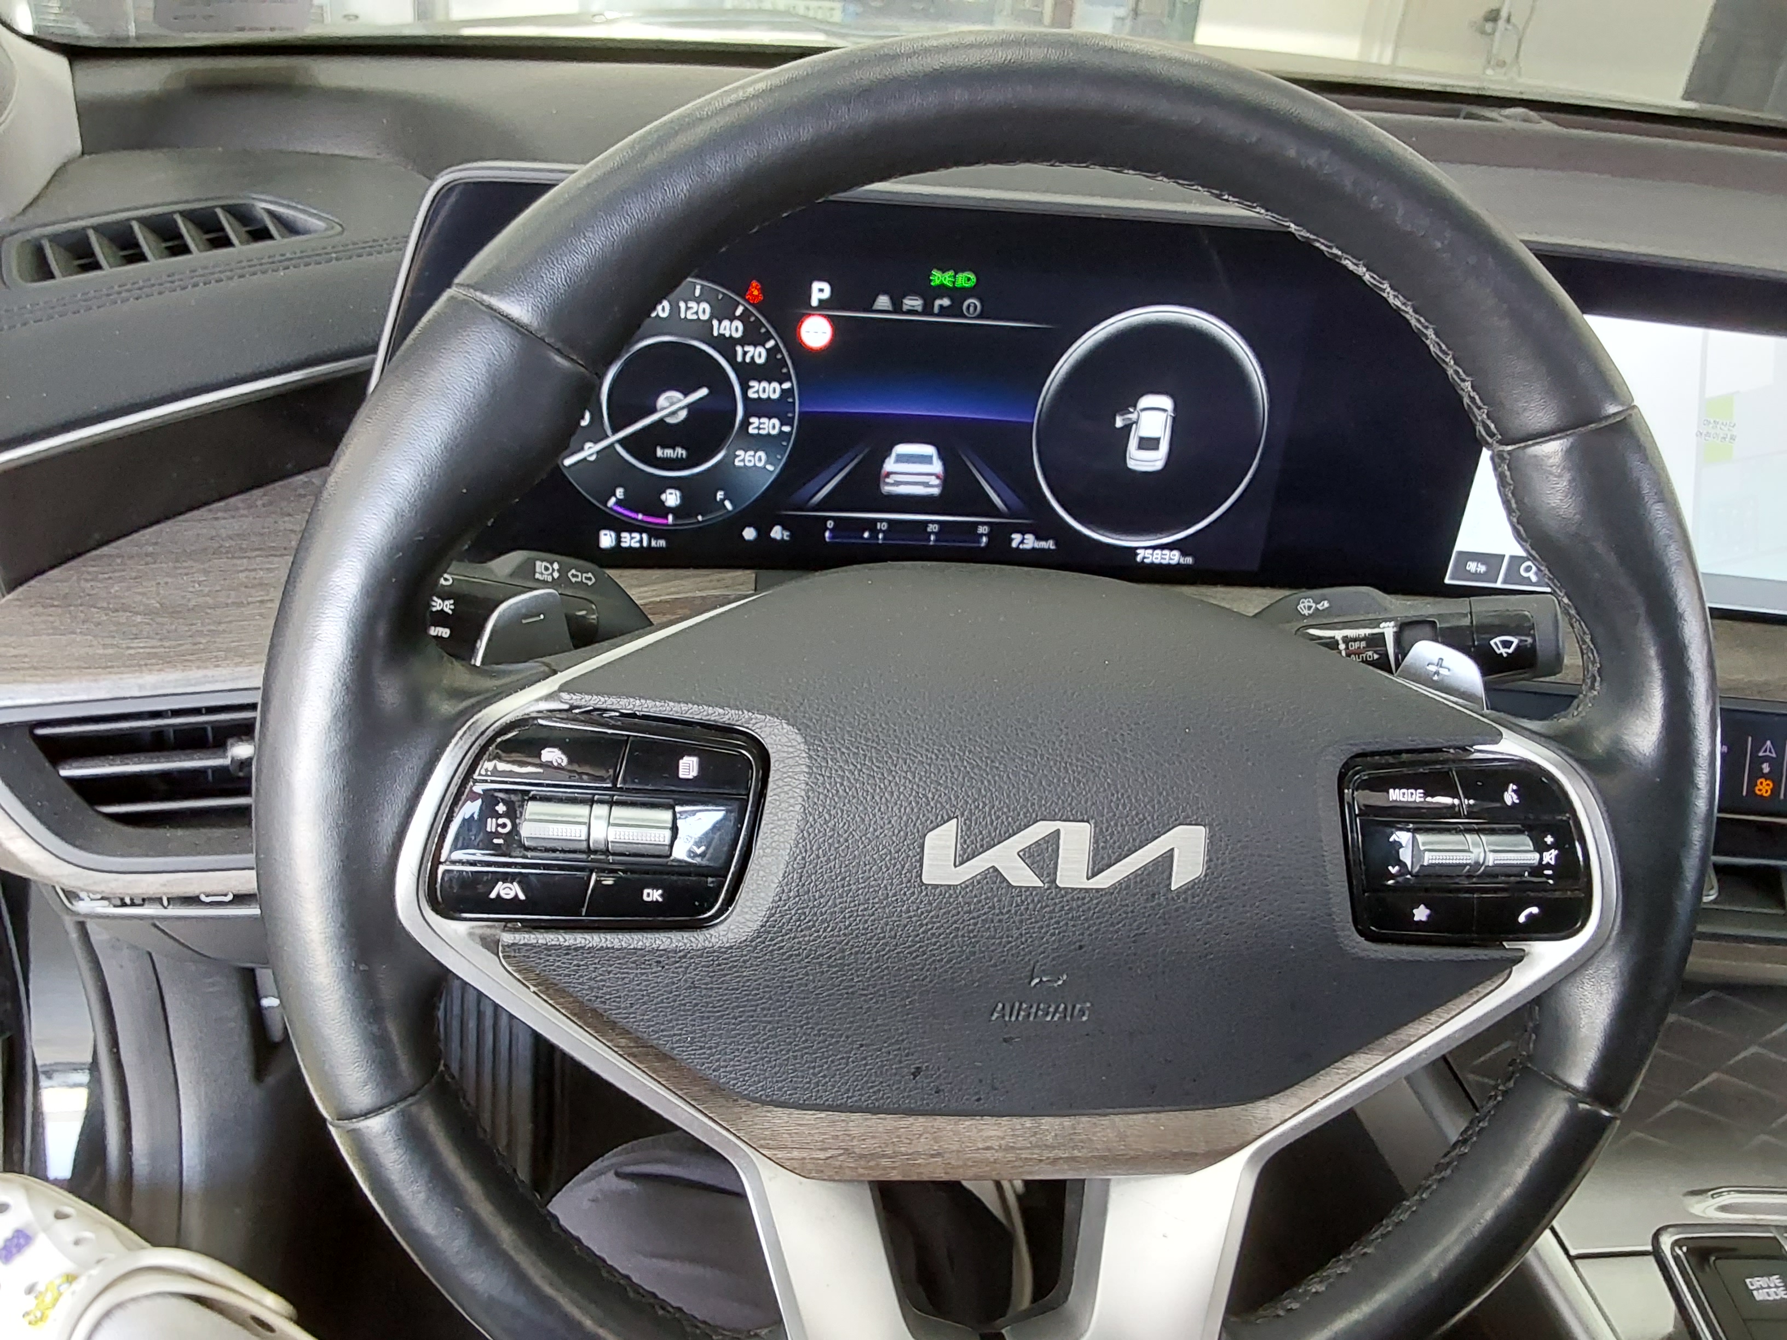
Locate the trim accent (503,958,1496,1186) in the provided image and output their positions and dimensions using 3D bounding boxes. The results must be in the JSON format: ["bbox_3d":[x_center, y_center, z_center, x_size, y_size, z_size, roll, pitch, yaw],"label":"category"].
[{"bbox_3d":[0.032,0.103,0.369,0.255,0.067,0.024,3,5,-11],"label":"trim accent"}]

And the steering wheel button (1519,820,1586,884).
[{"bbox_3d":[0.172,0.047,0.378,0.018,0.016,0.008,3,5,-11],"label":"steering wheel button"}]

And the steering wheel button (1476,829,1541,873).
[{"bbox_3d":[0.156,0.046,0.374,0.018,0.011,0.011,3,5,-11],"label":"steering wheel button"}]

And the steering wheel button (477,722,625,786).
[{"bbox_3d":[-0.078,0.018,0.331,0.033,0.014,0.008,3,5,-11],"label":"steering wheel button"}]

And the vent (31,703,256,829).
[{"bbox_3d":[-0.224,0.025,0.509,0.130,0.046,0.030,-4,30,-19],"label":"vent"}]

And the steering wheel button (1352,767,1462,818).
[{"bbox_3d":[0.130,0.030,0.369,0.031,0.013,0.008,3,5,-11],"label":"steering wheel button"}]

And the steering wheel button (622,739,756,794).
[{"bbox_3d":[-0.048,0.022,0.336,0.031,0.012,0.008,3,5,-11],"label":"steering wheel button"}]

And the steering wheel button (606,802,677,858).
[{"bbox_3d":[-0.058,0.036,0.334,0.015,0.013,0.011,3,5,-11],"label":"steering wheel button"}]

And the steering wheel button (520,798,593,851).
[{"bbox_3d":[-0.077,0.034,0.331,0.015,0.012,0.011,3,5,-11],"label":"steering wheel button"}]

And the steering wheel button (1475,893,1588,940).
[{"bbox_3d":[0.164,0.064,0.379,0.033,0.012,0.008,3,5,-11],"label":"steering wheel button"}]

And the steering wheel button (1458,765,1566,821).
[{"bbox_3d":[0.159,0.031,0.374,0.034,0.013,0.008,3,5,-11],"label":"steering wheel button"}]

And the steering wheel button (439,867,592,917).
[{"bbox_3d":[-0.086,0.050,0.332,0.034,0.012,0.008,3,5,-11],"label":"steering wheel button"}]

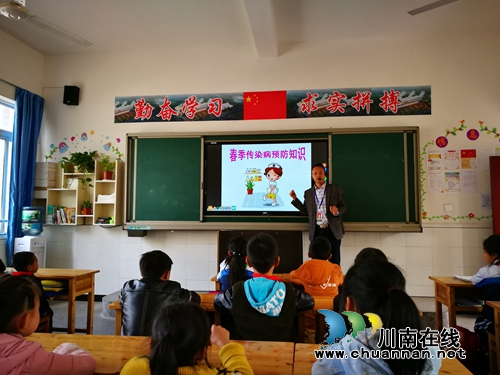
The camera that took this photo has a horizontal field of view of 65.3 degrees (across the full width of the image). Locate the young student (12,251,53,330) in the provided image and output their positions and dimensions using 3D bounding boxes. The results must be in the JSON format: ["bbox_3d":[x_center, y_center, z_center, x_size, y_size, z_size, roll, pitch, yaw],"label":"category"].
[{"bbox_3d":[-1.764,0.986,3.215,0.420,0.900,0.500,-2,-5,25],"label":"young student"}]

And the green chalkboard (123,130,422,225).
[{"bbox_3d":[0.236,-0.096,5.295,3.972,1.342,0.120,0,-5,7],"label":"green chalkboard"}]

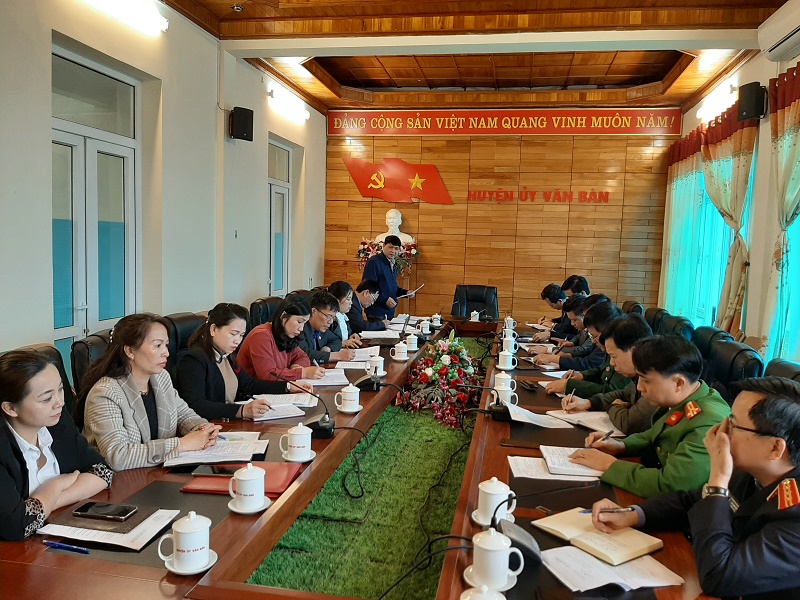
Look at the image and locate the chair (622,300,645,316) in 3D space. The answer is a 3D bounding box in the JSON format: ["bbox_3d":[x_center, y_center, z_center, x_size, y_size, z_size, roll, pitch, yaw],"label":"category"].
[{"bbox_3d":[1.921,0.554,5.581,0.700,1.070,0.620,3,5,11],"label":"chair"}]

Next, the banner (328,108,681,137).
[{"bbox_3d":[1.419,-2.655,8.976,5.222,0.377,0.050,3,5,11],"label":"banner"}]

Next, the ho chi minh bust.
[{"bbox_3d":[-0.079,-0.840,7.350,0.480,0.550,0.280,3,5,11],"label":"ho chi minh bust"}]

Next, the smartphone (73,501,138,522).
[{"bbox_3d":[-0.808,0.581,1.647,0.154,0.009,0.073,3,6,9],"label":"smartphone"}]

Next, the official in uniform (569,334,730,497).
[{"bbox_3d":[0.947,0.749,2.335,0.620,1.200,0.500,2,5,5],"label":"official in uniform"}]

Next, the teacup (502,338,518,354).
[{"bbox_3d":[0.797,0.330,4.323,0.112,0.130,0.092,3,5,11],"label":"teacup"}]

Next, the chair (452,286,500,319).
[{"bbox_3d":[0.802,0.401,6.524,0.620,1.090,0.680,3,6,10],"label":"chair"}]

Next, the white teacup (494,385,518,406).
[{"bbox_3d":[0.501,0.452,2.842,0.115,0.122,0.083,3,5,11],"label":"white teacup"}]

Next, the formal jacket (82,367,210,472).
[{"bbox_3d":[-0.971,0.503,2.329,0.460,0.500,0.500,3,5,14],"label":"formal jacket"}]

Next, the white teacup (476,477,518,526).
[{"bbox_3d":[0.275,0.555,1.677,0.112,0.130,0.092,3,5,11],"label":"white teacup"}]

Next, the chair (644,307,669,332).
[{"bbox_3d":[1.708,0.615,4.702,0.660,1.150,0.600,3,5,11],"label":"chair"}]

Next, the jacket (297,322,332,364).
[{"bbox_3d":[-0.630,0.384,4.231,0.460,0.580,0.500,4,6,19],"label":"jacket"}]

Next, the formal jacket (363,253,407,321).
[{"bbox_3d":[-0.157,-0.168,6.345,0.480,0.700,0.360,-3,8,-43],"label":"formal jacket"}]

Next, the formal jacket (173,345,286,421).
[{"bbox_3d":[-0.800,0.498,2.869,0.470,0.560,0.500,3,6,10],"label":"formal jacket"}]

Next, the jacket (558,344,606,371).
[{"bbox_3d":[1.364,0.479,3.833,0.600,0.560,0.500,3,5,11],"label":"jacket"}]

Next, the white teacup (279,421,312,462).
[{"bbox_3d":[-0.365,0.486,2.108,0.115,0.122,0.083,3,5,11],"label":"white teacup"}]

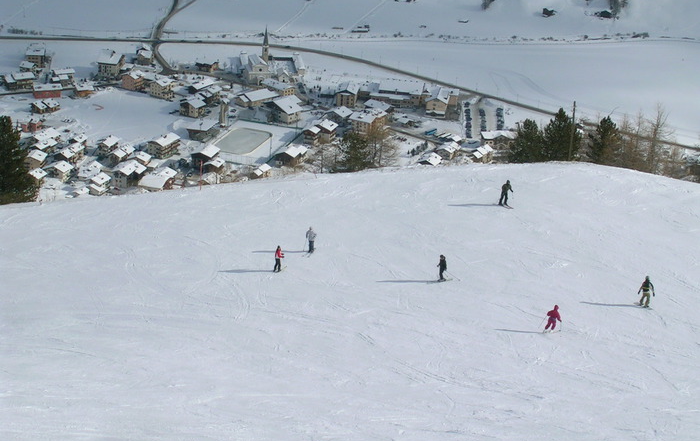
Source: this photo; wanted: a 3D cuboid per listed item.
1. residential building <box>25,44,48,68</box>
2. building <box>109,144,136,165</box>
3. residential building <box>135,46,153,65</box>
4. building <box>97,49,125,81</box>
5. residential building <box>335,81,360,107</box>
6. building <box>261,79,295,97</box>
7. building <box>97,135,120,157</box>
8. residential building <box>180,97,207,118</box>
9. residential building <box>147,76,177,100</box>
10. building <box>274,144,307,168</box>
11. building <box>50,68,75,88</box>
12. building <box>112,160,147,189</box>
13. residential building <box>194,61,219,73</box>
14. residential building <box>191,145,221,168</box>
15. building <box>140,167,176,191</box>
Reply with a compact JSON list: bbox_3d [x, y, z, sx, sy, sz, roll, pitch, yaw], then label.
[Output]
[{"bbox_3d":[-245.460,-129.640,1673.160,14.680,15.820,18.000,5,19,4],"label":"residential building"},{"bbox_3d":[-157.090,-44.360,1457.000,9.990,9.290,23.110,10,20,17],"label":"building"},{"bbox_3d":[-162.740,-129.430,1681.960,9.500,11.500,11.000,13,21,26],"label":"residential building"},{"bbox_3d":[-186.720,-122.760,1663.750,16.270,16.130,21.000,8,20,11],"label":"building"},{"bbox_3d":[-1.750,-96.300,1625.410,16.360,13.880,24.000,5,19,4],"label":"residential building"},{"bbox_3d":[-52.490,-97.420,1562.340,23.640,8.760,12.780,22,30,38],"label":"building"},{"bbox_3d":[-167.980,-51.660,1474.700,10.300,9.980,18.460,8,20,12],"label":"building"},{"bbox_3d":[-111.420,-80.570,1513.320,14.960,10.680,11.990,18,27,31],"label":"residential building"},{"bbox_3d":[-142.800,-101.100,1615.520,12.810,12.620,18.400,13,21,24],"label":"residential building"},{"bbox_3d":[-39.370,-43.530,1426.900,15.500,9.200,17.000,10,20,19],"label":"building"},{"bbox_3d":[-216.720,-107.170,1597.840,15.000,10.300,13.000,-3,20,-17],"label":"building"},{"bbox_3d":[-142.140,-28.290,1363.050,14.500,11.500,18.000,10,20,20],"label":"building"},{"bbox_3d":[-107.560,-117.310,1604.650,12.450,7.570,11.020,13,25,22],"label":"residential building"},{"bbox_3d":[-96.940,-43.450,1427.430,14.410,10.500,16.530,10,24,16],"label":"residential building"},{"bbox_3d":[-126.210,-27.310,1387.230,16.000,9.500,21.000,10,24,16],"label":"building"}]

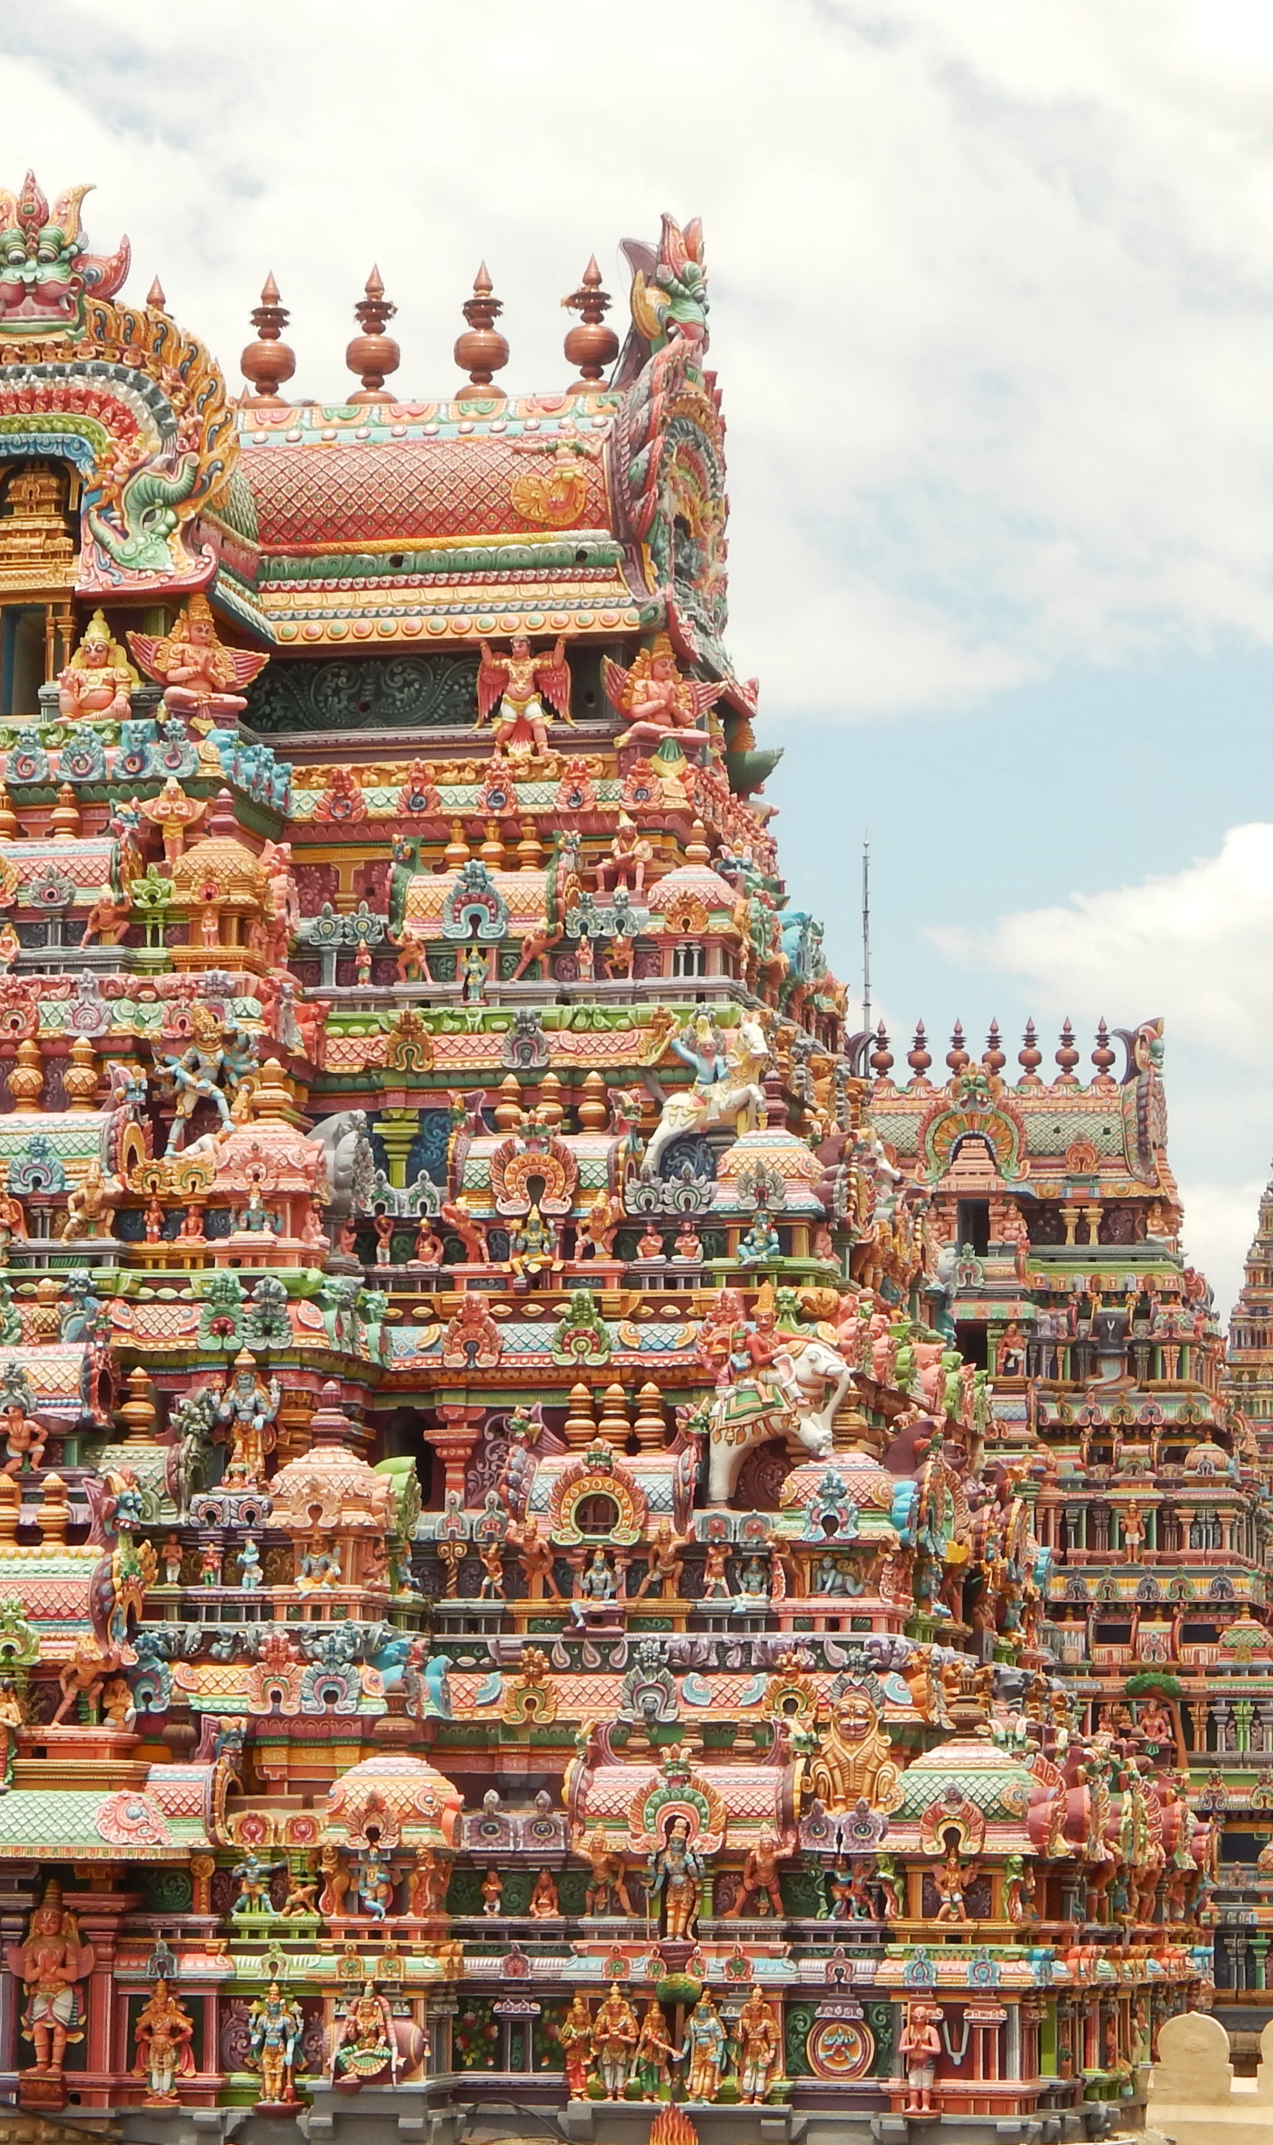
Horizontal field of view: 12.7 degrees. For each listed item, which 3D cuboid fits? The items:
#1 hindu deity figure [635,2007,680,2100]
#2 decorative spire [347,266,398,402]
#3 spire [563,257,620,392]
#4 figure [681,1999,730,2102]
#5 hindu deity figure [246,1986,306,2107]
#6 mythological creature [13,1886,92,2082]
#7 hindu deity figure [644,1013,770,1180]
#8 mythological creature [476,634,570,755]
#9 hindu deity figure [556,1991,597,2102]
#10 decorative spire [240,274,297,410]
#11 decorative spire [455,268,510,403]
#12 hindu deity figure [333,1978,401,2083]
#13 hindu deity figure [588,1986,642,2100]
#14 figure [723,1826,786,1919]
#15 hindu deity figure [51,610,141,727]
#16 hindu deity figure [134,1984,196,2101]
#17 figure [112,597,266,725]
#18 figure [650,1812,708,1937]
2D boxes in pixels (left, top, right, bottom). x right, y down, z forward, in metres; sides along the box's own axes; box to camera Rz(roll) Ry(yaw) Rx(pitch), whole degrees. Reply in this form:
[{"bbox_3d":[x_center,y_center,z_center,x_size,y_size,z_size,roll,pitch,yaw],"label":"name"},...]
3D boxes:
[{"bbox_3d":[0.212,9.276,53.925,0.370,0.886,0.340,-1,-9,13],"label":"hindu deity figure"},{"bbox_3d":[-2.958,-8.225,63.685,0.599,1.635,0.599,1,-8,0],"label":"decorative spire"},{"bbox_3d":[-0.551,-9.034,68.528,0.699,1.608,0.699,1,-8,0],"label":"spire"},{"bbox_3d":[0.693,9.930,57.973,0.485,1.113,0.400,-1,-9,11],"label":"figure"},{"bbox_3d":[-3.717,10.043,58.904,0.605,1.270,0.450,-1,-9,11],"label":"hindu deity figure"},{"bbox_3d":[-5.944,9.242,58.109,0.814,1.949,0.600,-1,-9,13],"label":"mythological creature"},{"bbox_3d":[0.702,0.245,56.875,1.248,1.646,0.576,-6,-11,37],"label":"hindu deity figure"},{"bbox_3d":[-1.196,-3.976,59.845,0.960,1.247,0.480,-1,-9,13],"label":"mythological creature"},{"bbox_3d":[-0.604,9.750,57.070,0.426,1.075,0.400,0,-9,8],"label":"hindu deity figure"},{"bbox_3d":[-4.478,-8.937,69.451,0.707,1.630,0.707,1,-8,0],"label":"decorative spire"},{"bbox_3d":[-1.727,-8.200,63.396,0.596,1.654,0.596,1,-8,0],"label":"decorative spire"},{"bbox_3d":[-2.781,9.895,58.645,0.691,1.103,0.500,-1,-9,11],"label":"hindu deity figure"},{"bbox_3d":[-0.200,9.188,54.033,0.426,1.096,0.360,-1,-9,13],"label":"hindu deity figure"},{"bbox_3d":[1.184,8.041,57.317,0.634,0.904,0.500,-1,-9,13],"label":"figure"},{"bbox_3d":[-6.078,-4.617,64.398,1.021,1.231,0.850,-1,-9,13],"label":"hindu deity figure"},{"bbox_3d":[-4.409,9.090,53.459,0.473,1.084,0.360,-1,-9,13],"label":"hindu deity figure"},{"bbox_3d":[-5.049,-4.678,64.473,1.869,1.344,0.850,5,-10,-28],"label":"figure"},{"bbox_3d":[0.393,7.625,54.040,0.469,1.186,0.380,-1,-9,13],"label":"figure"}]

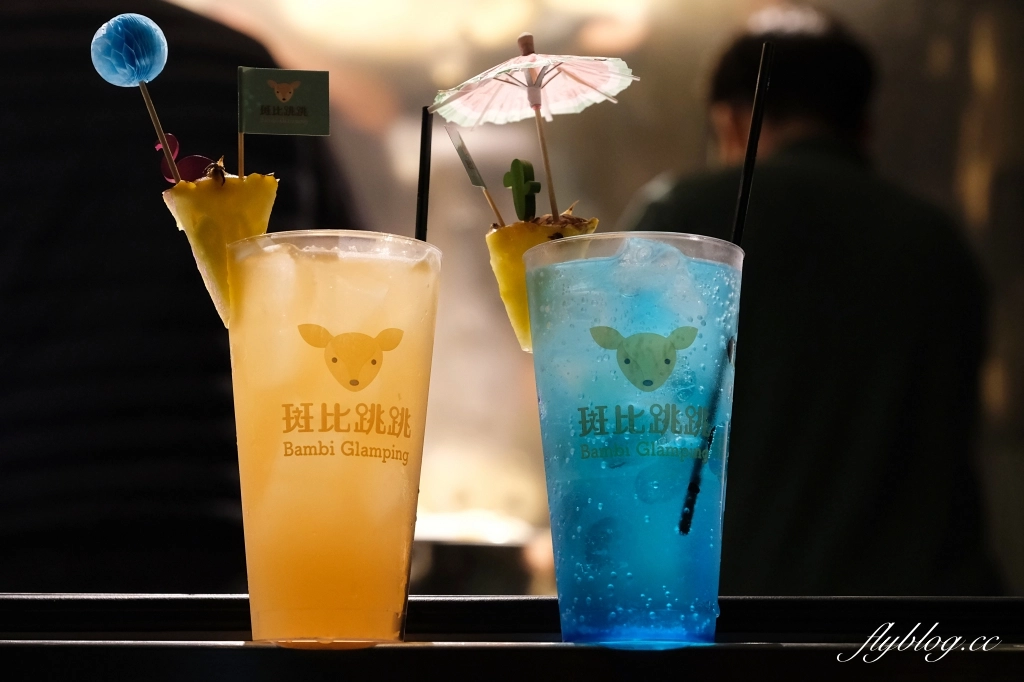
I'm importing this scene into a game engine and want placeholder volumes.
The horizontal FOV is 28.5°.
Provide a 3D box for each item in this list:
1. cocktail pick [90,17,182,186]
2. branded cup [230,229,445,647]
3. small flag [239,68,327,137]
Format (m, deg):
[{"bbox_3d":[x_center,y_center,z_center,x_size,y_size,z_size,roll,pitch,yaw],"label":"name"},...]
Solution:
[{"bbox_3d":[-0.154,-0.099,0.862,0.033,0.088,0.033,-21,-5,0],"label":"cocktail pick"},{"bbox_3d":[-0.075,0.043,0.839,0.092,0.161,0.092,0,-10,0],"label":"branded cup"},{"bbox_3d":[-0.099,-0.103,0.870,0.043,0.028,0.003,2,-5,-31],"label":"small flag"}]

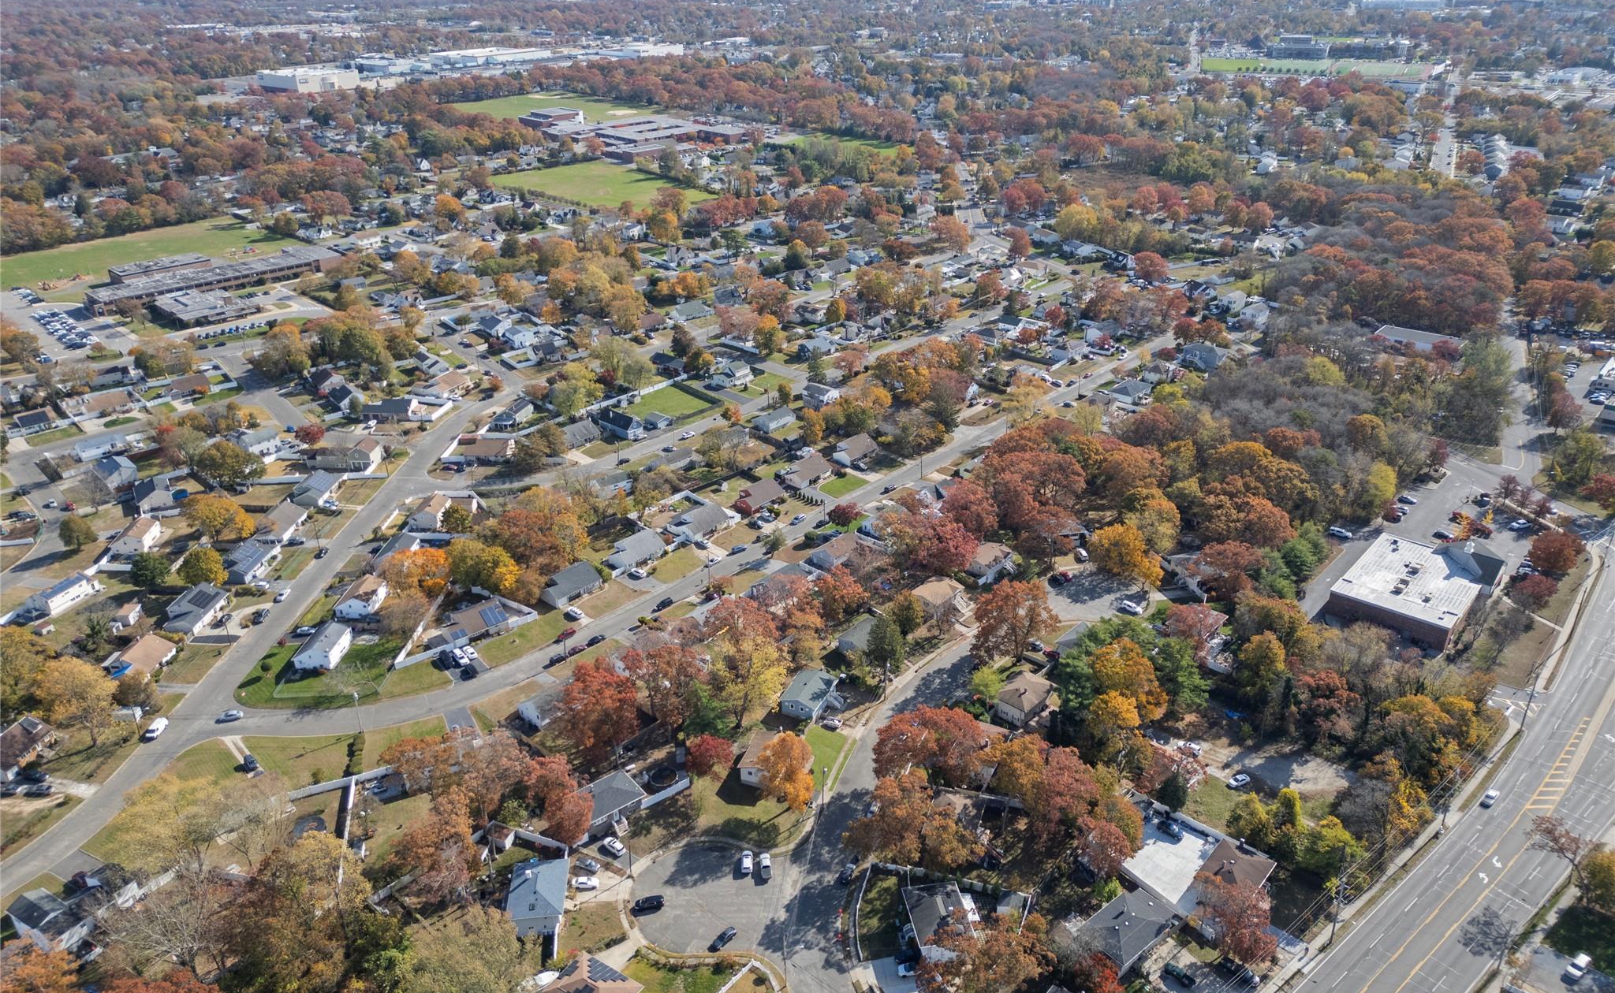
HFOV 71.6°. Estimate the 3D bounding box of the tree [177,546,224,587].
[{"bbox_3d":[-153.270,18.080,283.760,11.200,10.800,11.200,-1,26,0],"label":"tree"}]

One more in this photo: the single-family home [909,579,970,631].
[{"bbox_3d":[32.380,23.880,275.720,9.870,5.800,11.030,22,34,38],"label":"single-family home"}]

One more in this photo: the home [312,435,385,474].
[{"bbox_3d":[-146.200,-13.320,353.560,20.090,7.720,8.640,2,27,6],"label":"home"}]

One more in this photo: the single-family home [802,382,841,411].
[{"bbox_3d":[4.820,-35.110,392.890,10.690,7.330,8.510,20,34,36],"label":"single-family home"}]

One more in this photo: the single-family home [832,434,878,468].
[{"bbox_3d":[14.398,-15.077,349.370,9.800,4.900,13.700,23,35,38],"label":"single-family home"}]

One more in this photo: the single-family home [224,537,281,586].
[{"bbox_3d":[-147.940,16.960,295.320,10.600,5.000,15.000,2,27,5],"label":"single-family home"}]

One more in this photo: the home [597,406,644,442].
[{"bbox_3d":[-61.330,-24.180,370.580,14.500,7.000,7.000,21,34,36],"label":"home"}]

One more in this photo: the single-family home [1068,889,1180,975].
[{"bbox_3d":[51.940,69.440,181.460,15.500,4.900,9.300,-21,33,-35],"label":"single-family home"}]

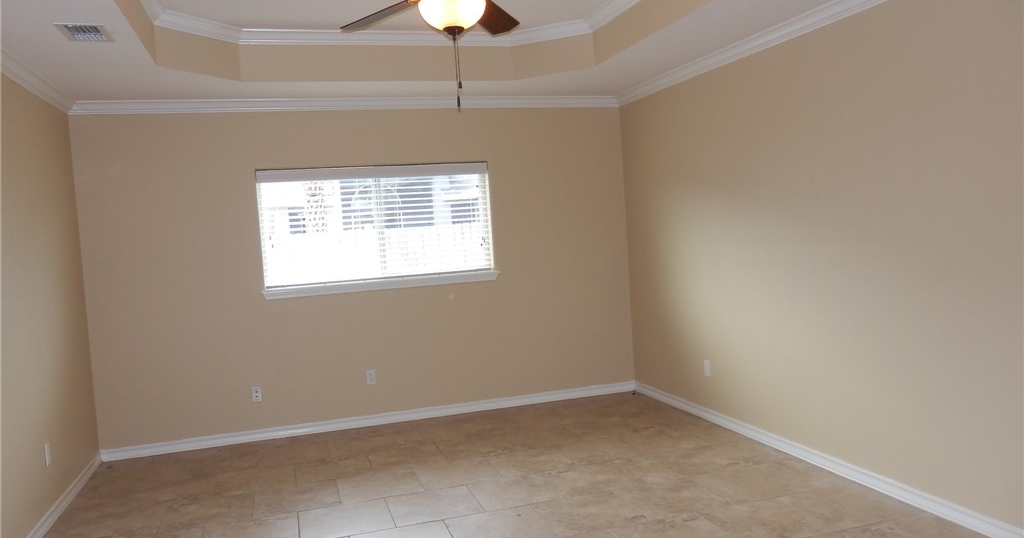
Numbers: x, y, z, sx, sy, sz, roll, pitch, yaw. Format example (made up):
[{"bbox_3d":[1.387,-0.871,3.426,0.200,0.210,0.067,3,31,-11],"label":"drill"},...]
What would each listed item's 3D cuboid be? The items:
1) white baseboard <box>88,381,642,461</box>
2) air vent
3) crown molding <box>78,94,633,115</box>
[{"bbox_3d":[-0.894,1.151,5.720,4.095,0.085,0.015,-4,3,-17],"label":"white baseboard"},{"bbox_3d":[-2.009,-1.103,3.489,0.200,0.018,0.302,-4,3,-17],"label":"air vent"},{"bbox_3d":[-1.035,-1.238,5.573,4.095,0.084,0.062,-4,3,-17],"label":"crown molding"}]

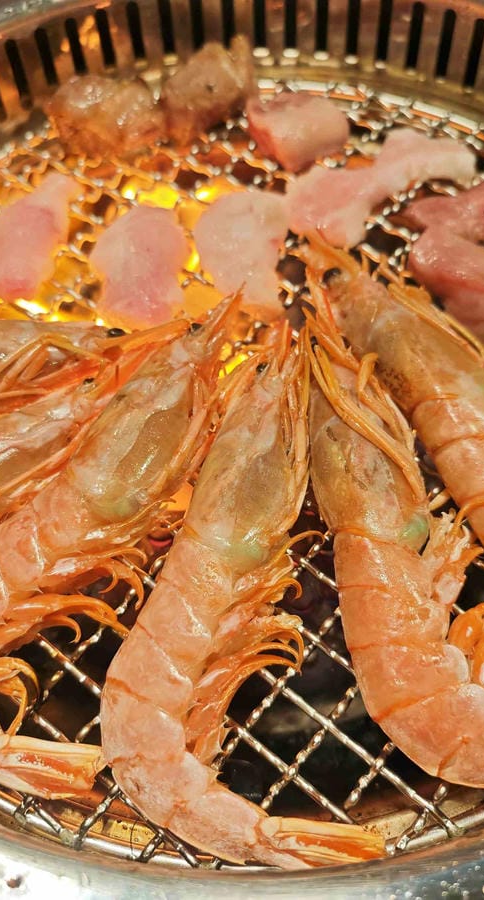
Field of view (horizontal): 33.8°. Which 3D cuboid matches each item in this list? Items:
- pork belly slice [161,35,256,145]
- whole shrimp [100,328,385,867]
[{"bbox_3d":[-0.014,-0.141,0.308,0.028,0.024,0.024,-32,63,-15],"label":"pork belly slice"},{"bbox_3d":[-0.001,0.026,0.202,0.059,0.027,0.139,-1,60,1],"label":"whole shrimp"}]

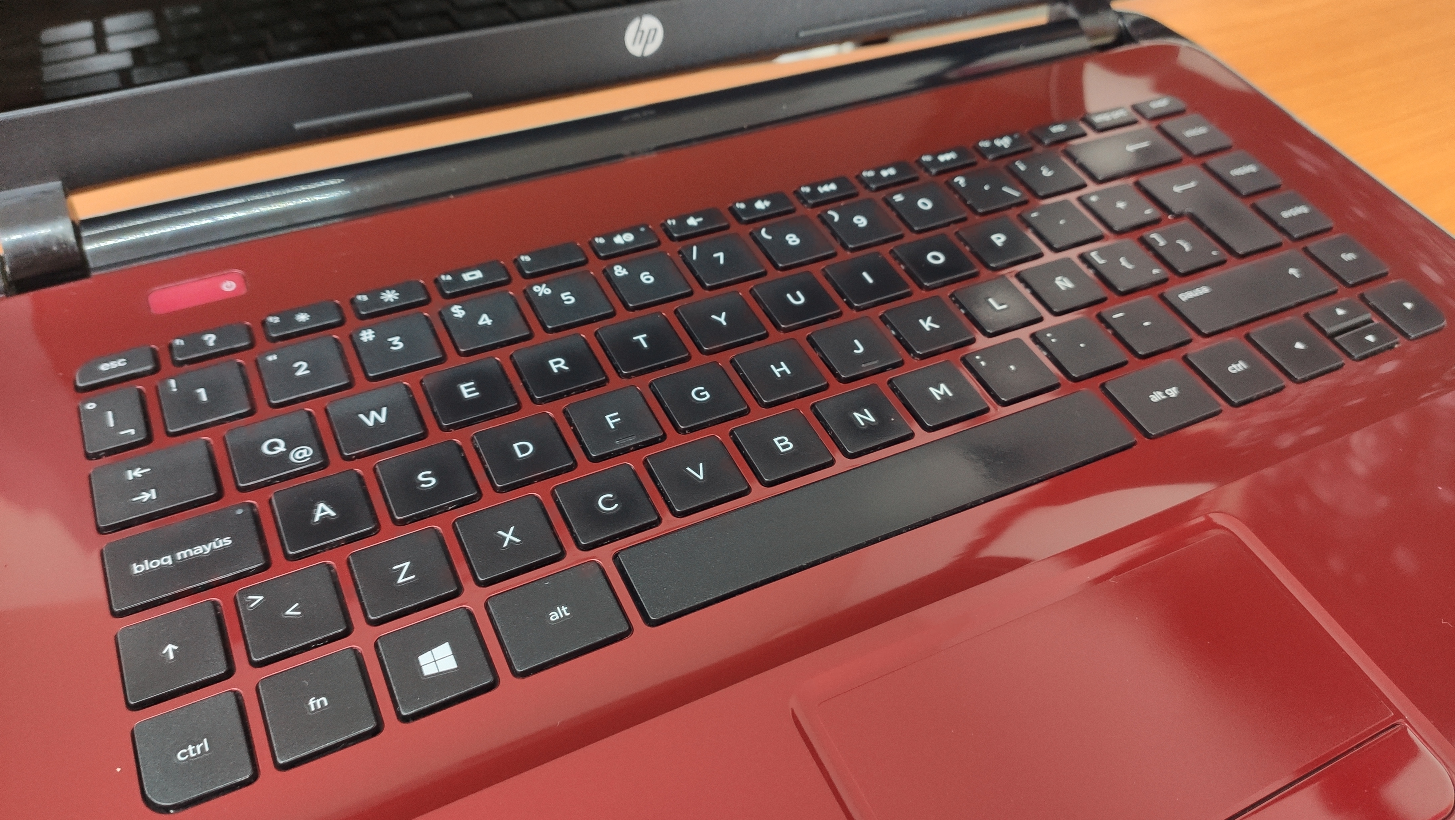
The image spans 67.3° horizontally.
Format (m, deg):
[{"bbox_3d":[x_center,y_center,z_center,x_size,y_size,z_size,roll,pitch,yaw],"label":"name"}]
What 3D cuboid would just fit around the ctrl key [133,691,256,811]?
[{"bbox_3d":[-0.080,0.051,0.164,0.016,0.003,0.016,-17,52,-21],"label":"ctrl key"}]

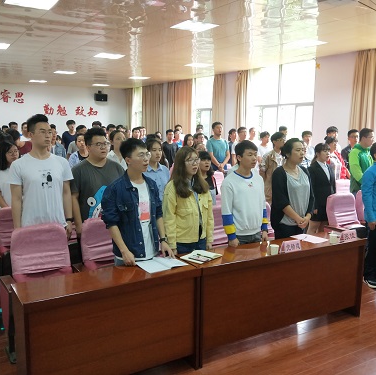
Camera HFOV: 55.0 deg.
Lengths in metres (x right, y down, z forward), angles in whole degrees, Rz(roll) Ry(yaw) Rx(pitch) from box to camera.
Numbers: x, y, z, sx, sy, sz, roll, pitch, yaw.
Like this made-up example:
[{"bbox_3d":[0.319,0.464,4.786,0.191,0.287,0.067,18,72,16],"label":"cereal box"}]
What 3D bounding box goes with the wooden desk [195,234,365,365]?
[{"bbox_3d":[0.793,0.897,3.203,1.700,0.795,0.370,-5,11,-25],"label":"wooden desk"}]

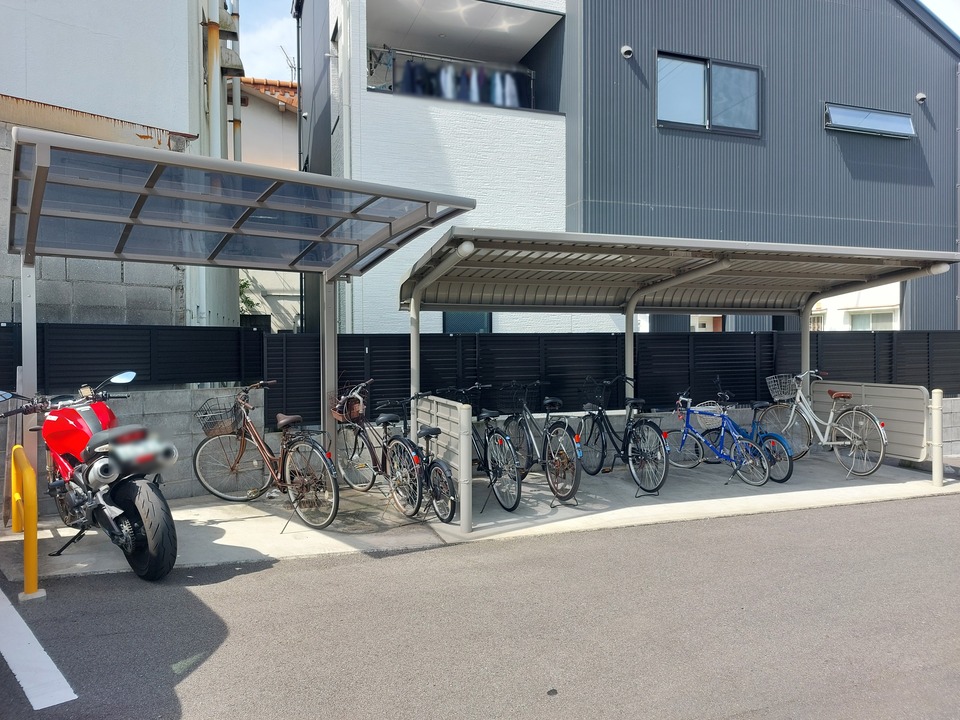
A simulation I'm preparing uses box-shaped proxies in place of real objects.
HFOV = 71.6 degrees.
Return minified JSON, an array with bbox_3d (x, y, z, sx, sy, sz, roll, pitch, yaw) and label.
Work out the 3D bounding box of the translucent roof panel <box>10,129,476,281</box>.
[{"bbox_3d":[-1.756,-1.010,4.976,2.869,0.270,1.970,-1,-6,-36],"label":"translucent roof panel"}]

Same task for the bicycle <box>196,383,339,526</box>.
[{"bbox_3d":[-1.670,0.735,5.320,1.740,1.050,0.580,1,2,40],"label":"bicycle"}]

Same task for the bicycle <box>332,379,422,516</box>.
[{"bbox_3d":[-0.980,0.780,6.070,0.560,1.070,1.750,-1,1,-33],"label":"bicycle"}]

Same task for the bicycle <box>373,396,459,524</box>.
[{"bbox_3d":[-0.570,0.825,5.920,0.560,1.000,1.480,0,1,-30],"label":"bicycle"}]

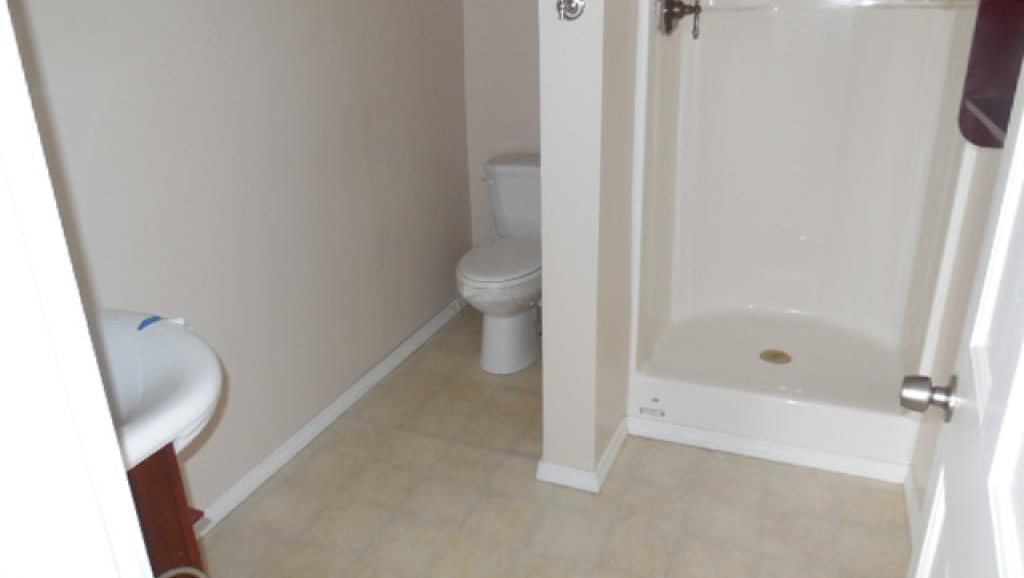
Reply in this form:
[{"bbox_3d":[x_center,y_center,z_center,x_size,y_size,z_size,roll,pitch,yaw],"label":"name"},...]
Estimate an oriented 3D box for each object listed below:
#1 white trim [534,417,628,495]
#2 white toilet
[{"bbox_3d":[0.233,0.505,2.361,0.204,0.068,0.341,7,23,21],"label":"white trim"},{"bbox_3d":[0.017,-0.111,3.041,0.430,0.730,0.750,7,23,21],"label":"white toilet"}]

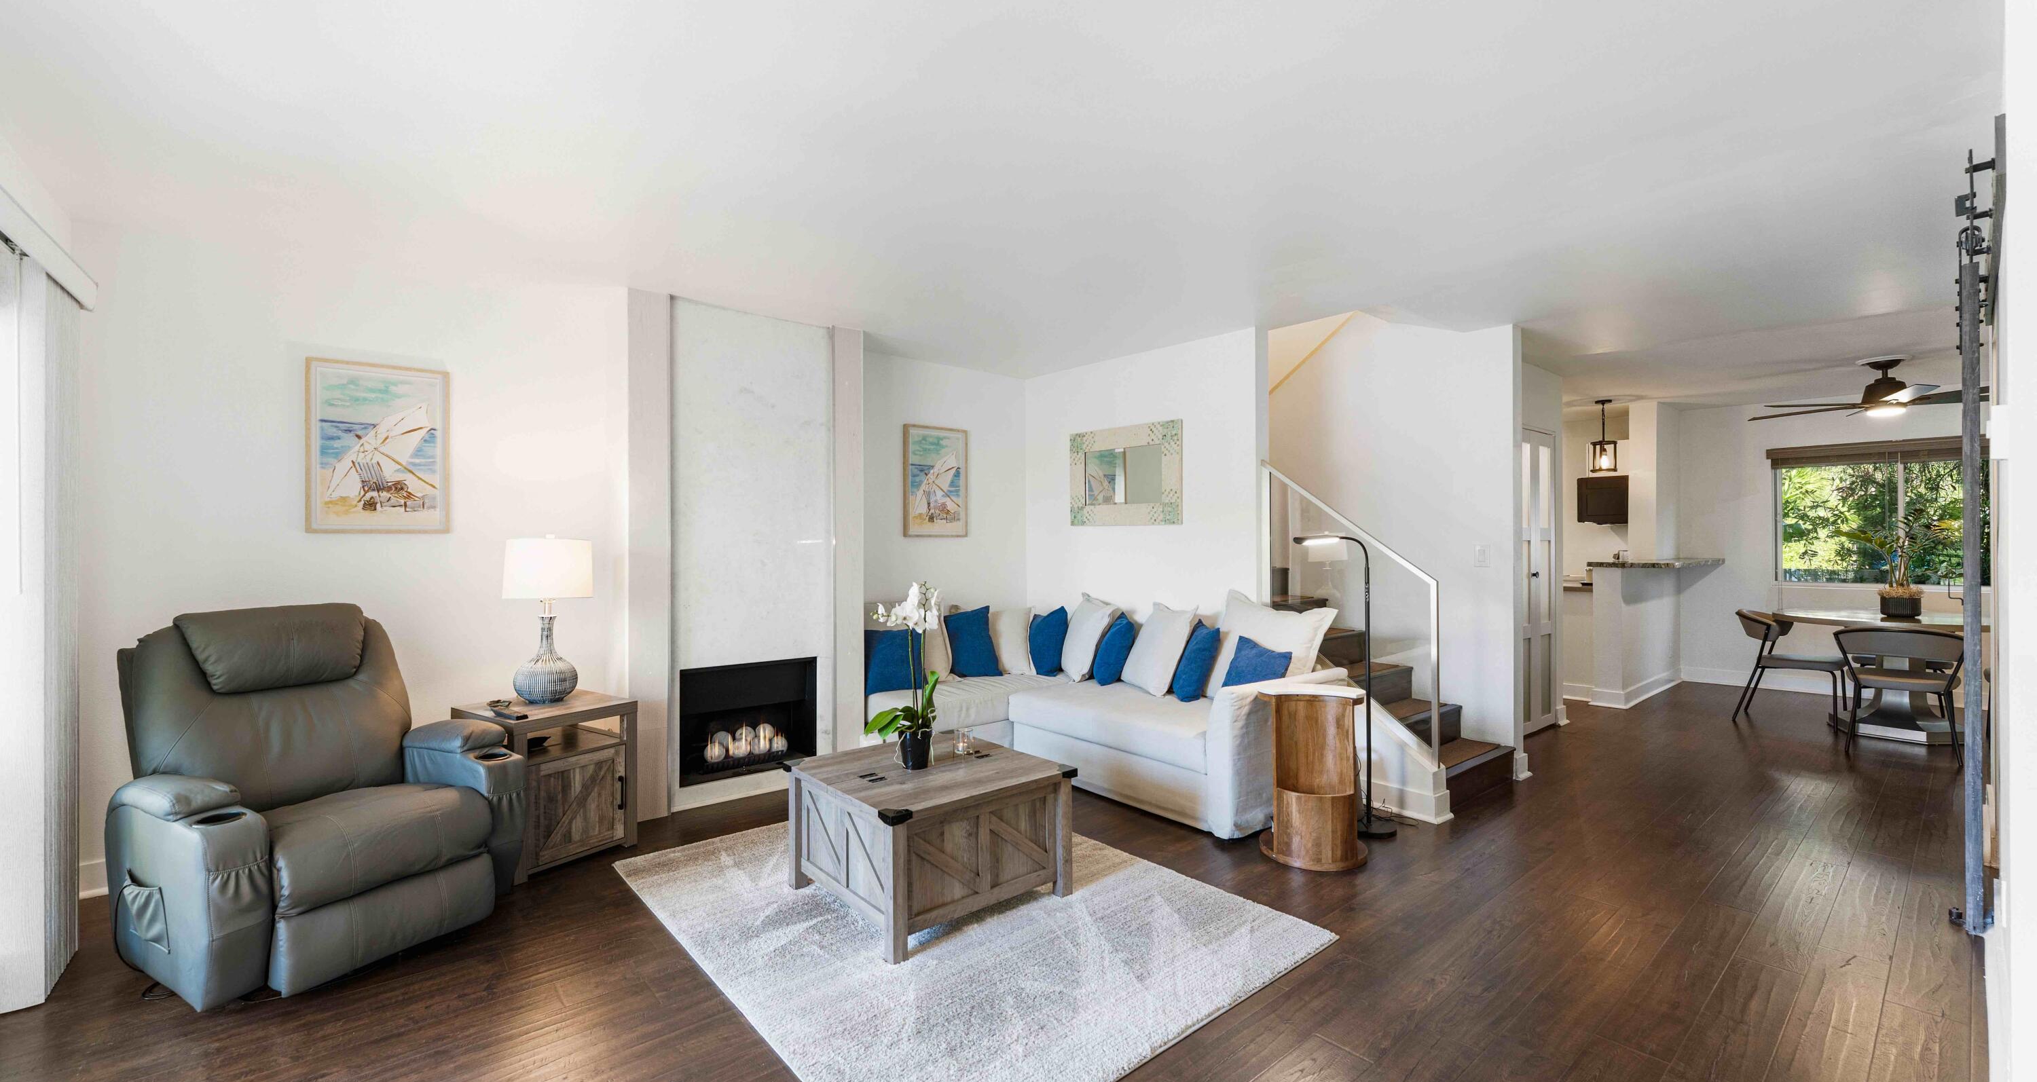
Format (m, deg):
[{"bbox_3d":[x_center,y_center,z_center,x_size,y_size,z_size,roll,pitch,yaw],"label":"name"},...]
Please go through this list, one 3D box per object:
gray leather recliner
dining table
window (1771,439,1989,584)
[{"bbox_3d":[-2.345,0.769,2.668,1.000,1.040,0.860,0,0,29],"label":"gray leather recliner"},{"bbox_3d":[5.881,0.901,5.308,1.220,0.760,1.220,0,0,-40],"label":"dining table"},{"bbox_3d":[6.870,-0.213,6.185,0.100,1.140,1.450,0,0,-40],"label":"window"}]

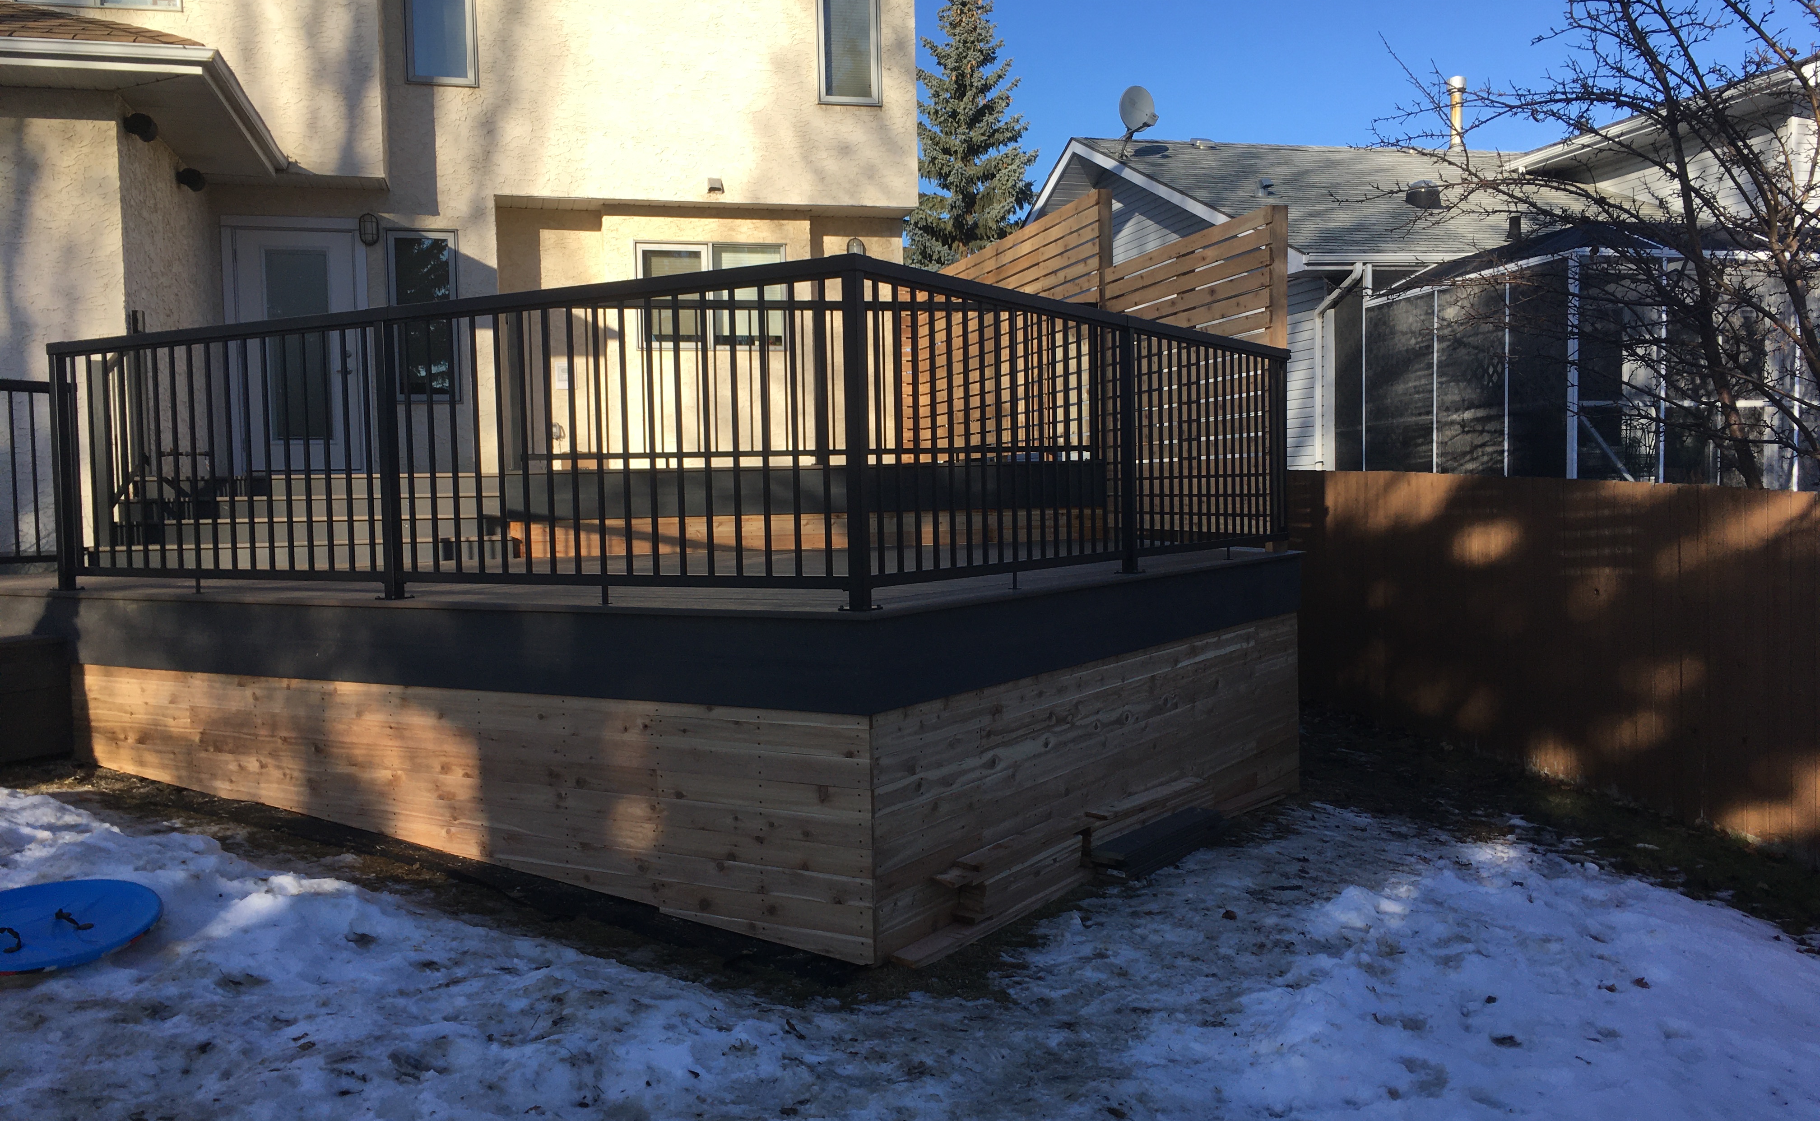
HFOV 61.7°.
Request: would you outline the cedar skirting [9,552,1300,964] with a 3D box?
[{"bbox_3d":[-0.918,0.578,7.472,4.440,1.065,4.330,0,3,30],"label":"cedar skirting"}]

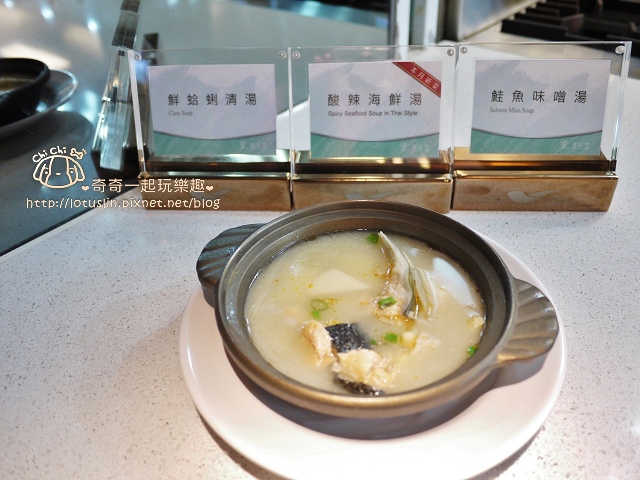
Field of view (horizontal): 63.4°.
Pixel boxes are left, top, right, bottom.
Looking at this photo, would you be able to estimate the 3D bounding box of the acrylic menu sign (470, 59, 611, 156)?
[{"bbox_3d":[0.172,-0.103,0.406,0.102,0.072,0.010,1,13,4],"label":"acrylic menu sign"}]

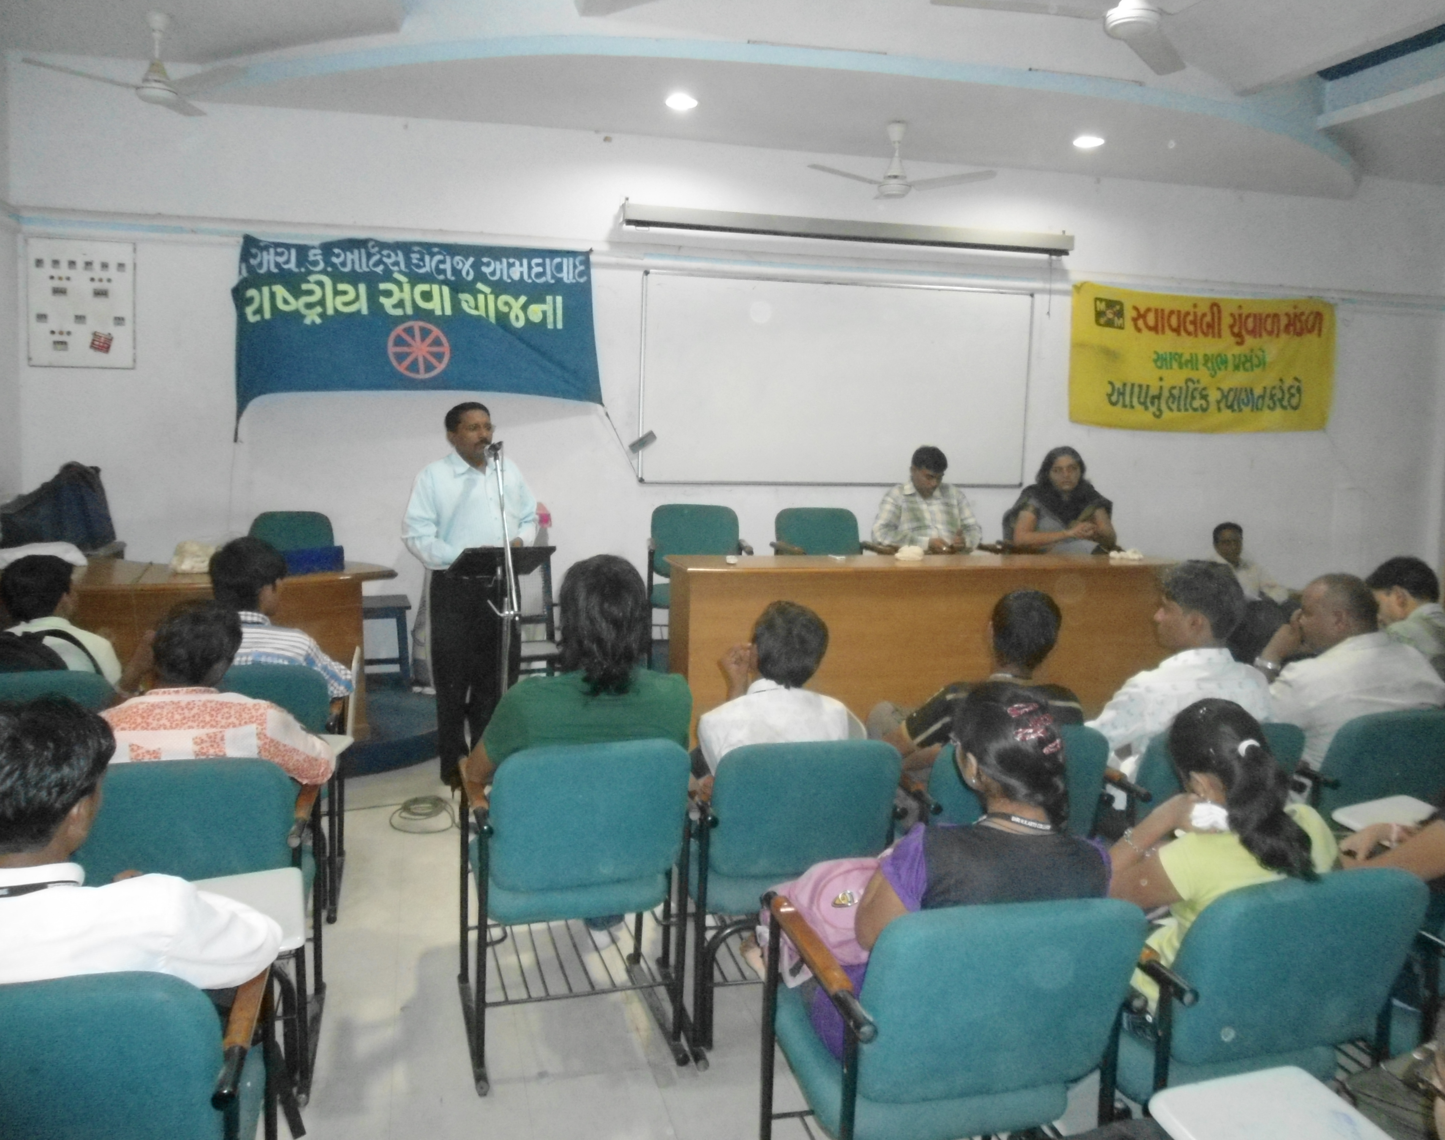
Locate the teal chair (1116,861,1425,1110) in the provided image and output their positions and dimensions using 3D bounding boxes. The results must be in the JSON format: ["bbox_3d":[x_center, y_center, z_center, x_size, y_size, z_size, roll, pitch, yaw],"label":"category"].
[{"bbox_3d":[0.880,0.850,2.162,0.540,0.810,0.660,0,5,-14],"label":"teal chair"}]

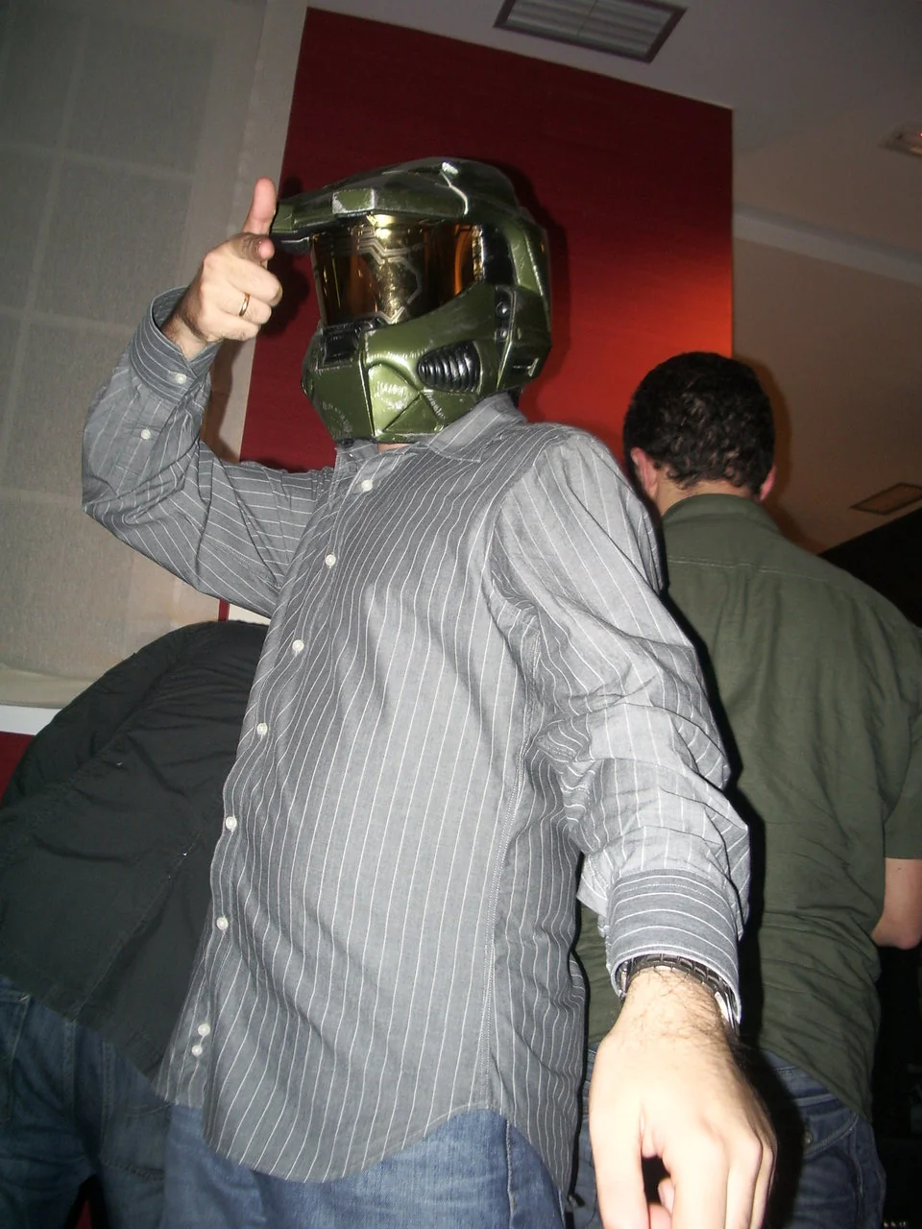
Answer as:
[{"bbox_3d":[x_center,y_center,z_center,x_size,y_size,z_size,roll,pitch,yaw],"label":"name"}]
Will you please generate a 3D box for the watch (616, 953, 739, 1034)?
[{"bbox_3d":[0.120,0.209,0.680,0.062,0.042,0.064,-21,-69,16],"label":"watch"}]

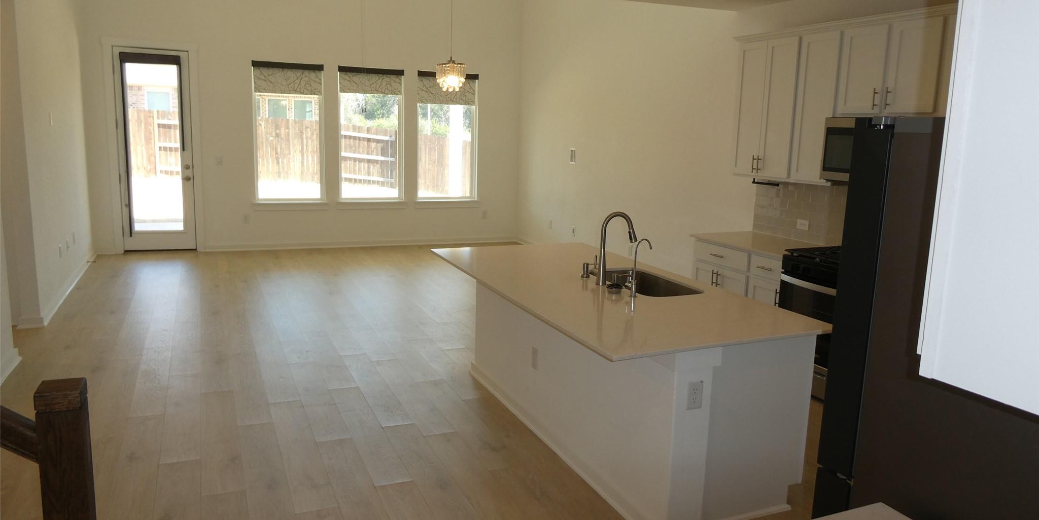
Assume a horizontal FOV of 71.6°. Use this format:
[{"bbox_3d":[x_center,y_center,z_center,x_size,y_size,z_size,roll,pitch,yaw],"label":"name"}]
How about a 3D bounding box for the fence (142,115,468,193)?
[{"bbox_3d":[-6.059,-3.137,21.686,9.600,2.050,0.200,-3,11,-23],"label":"fence"}]

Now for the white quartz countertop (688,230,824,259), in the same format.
[{"bbox_3d":[1.931,-0.129,5.641,0.660,0.032,1.045,-3,11,-23],"label":"white quartz countertop"}]

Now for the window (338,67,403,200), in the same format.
[{"bbox_3d":[-2.053,-1.734,10.047,0.901,1.819,0.120,-3,11,-23],"label":"window"}]

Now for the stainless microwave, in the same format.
[{"bbox_3d":[2.437,-0.723,4.731,0.395,0.443,0.757,-3,11,-23],"label":"stainless microwave"}]

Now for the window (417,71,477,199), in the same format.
[{"bbox_3d":[-1.048,-1.782,10.477,0.917,1.819,0.120,-3,11,-23],"label":"window"}]

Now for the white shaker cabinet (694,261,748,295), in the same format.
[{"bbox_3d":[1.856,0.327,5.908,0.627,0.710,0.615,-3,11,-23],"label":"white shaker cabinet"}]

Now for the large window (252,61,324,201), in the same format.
[{"bbox_3d":[-3.059,-1.687,9.616,0.904,1.819,0.120,-3,11,-23],"label":"large window"}]

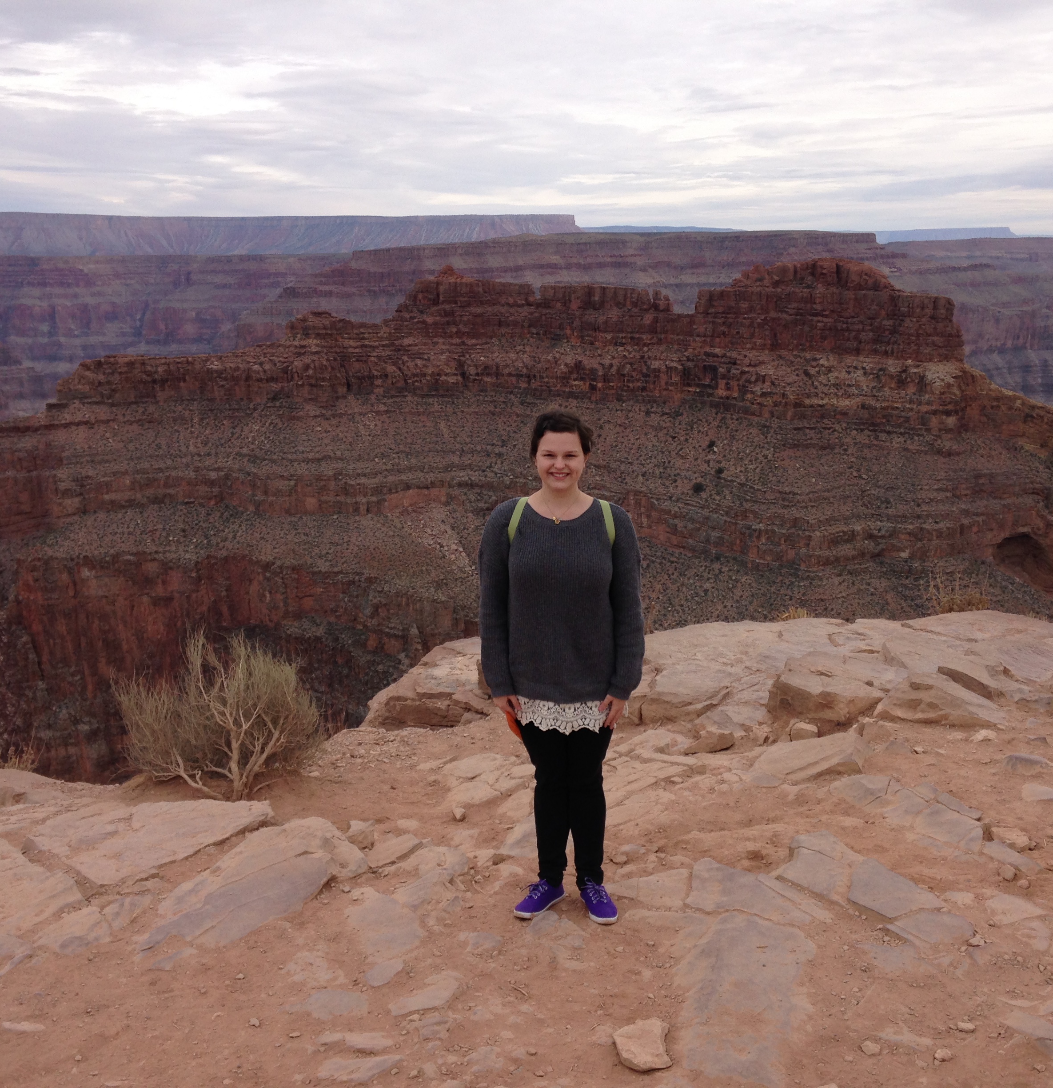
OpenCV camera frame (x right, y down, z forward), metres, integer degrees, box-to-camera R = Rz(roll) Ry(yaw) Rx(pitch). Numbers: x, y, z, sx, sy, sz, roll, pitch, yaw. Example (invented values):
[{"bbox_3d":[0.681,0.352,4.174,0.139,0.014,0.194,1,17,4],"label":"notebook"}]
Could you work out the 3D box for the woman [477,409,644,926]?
[{"bbox_3d":[0.100,0.390,4.436,0.530,1.640,0.360,0,12,-1],"label":"woman"}]

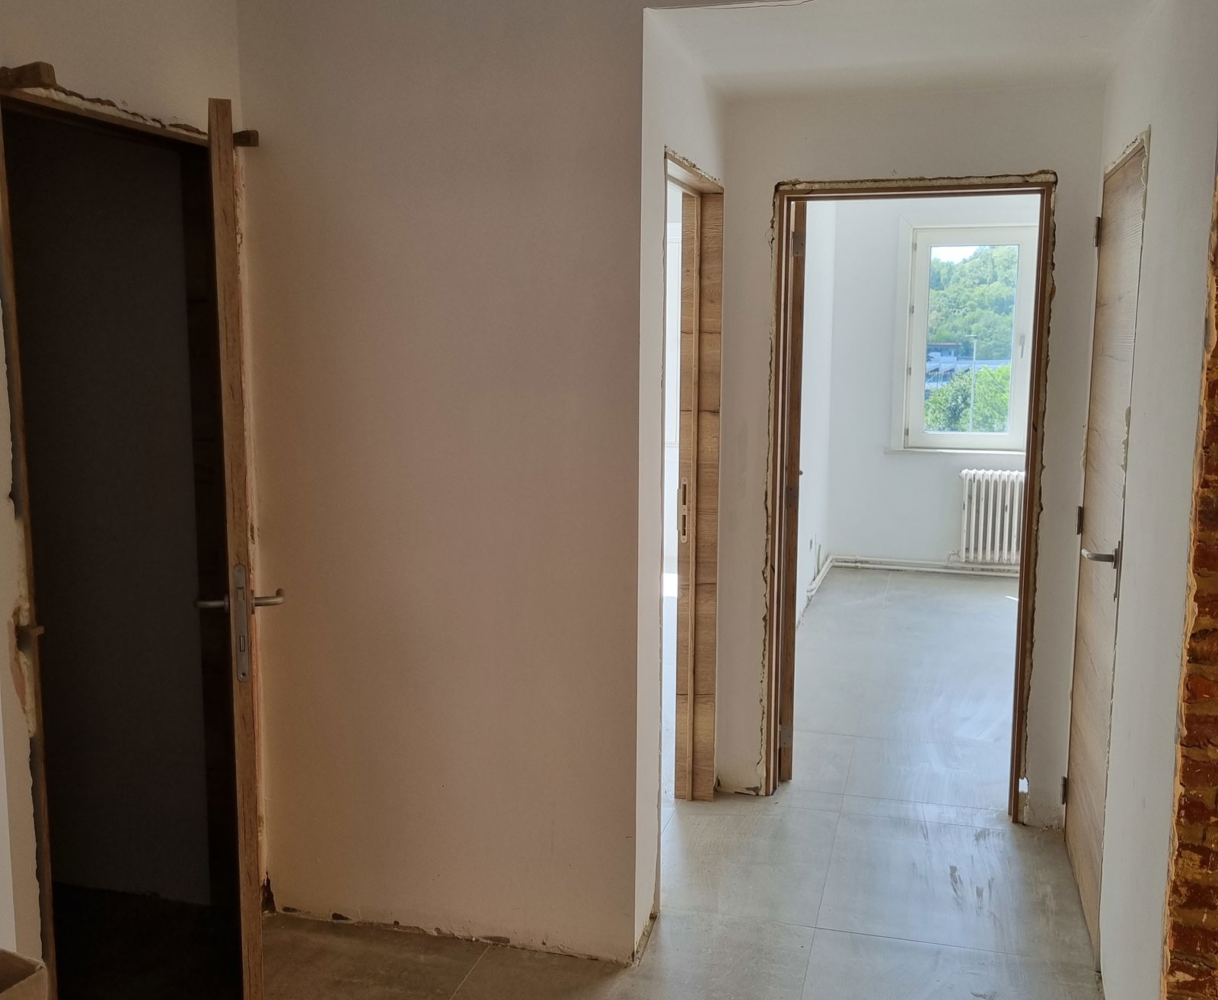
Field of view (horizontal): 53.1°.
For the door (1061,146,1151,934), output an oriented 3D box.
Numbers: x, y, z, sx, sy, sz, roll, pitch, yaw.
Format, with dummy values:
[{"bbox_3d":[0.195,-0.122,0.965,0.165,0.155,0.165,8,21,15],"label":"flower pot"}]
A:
[{"bbox_3d":[1.361,0.120,3.314,0.045,2.030,0.840,2,8,15],"label":"door"}]

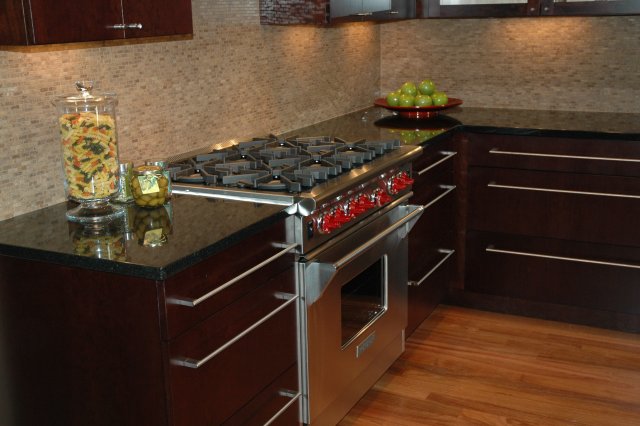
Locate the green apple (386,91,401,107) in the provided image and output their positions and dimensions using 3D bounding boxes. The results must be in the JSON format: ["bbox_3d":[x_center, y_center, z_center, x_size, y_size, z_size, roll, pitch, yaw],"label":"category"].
[{"bbox_3d":[0.375,-0.569,4.117,0.077,0.073,0.077,0,15,5],"label":"green apple"}]

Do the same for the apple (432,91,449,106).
[{"bbox_3d":[0.603,-0.565,4.090,0.078,0.074,0.078,1,15,8],"label":"apple"}]

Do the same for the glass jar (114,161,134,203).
[{"bbox_3d":[-0.574,-0.091,2.402,0.043,0.111,0.043,-5,15,-13],"label":"glass jar"}]

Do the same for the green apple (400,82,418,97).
[{"bbox_3d":[0.448,-0.619,4.095,0.077,0.073,0.077,0,15,6],"label":"green apple"}]

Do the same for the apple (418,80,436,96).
[{"bbox_3d":[0.537,-0.626,4.092,0.078,0.074,0.078,1,15,7],"label":"apple"}]

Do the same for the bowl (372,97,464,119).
[{"bbox_3d":[0.500,-0.529,4.122,0.445,0.056,0.445,1,15,7],"label":"bowl"}]

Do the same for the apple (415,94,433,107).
[{"bbox_3d":[0.517,-0.547,4.058,0.081,0.077,0.081,1,15,7],"label":"apple"}]

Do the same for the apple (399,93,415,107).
[{"bbox_3d":[0.438,-0.555,4.076,0.077,0.073,0.077,0,15,6],"label":"apple"}]

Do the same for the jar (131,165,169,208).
[{"bbox_3d":[-0.487,-0.073,2.334,0.104,0.108,0.104,-4,15,-12],"label":"jar"}]

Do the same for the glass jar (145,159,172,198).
[{"bbox_3d":[-0.481,-0.095,2.424,0.080,0.104,0.080,-4,15,-11],"label":"glass jar"}]

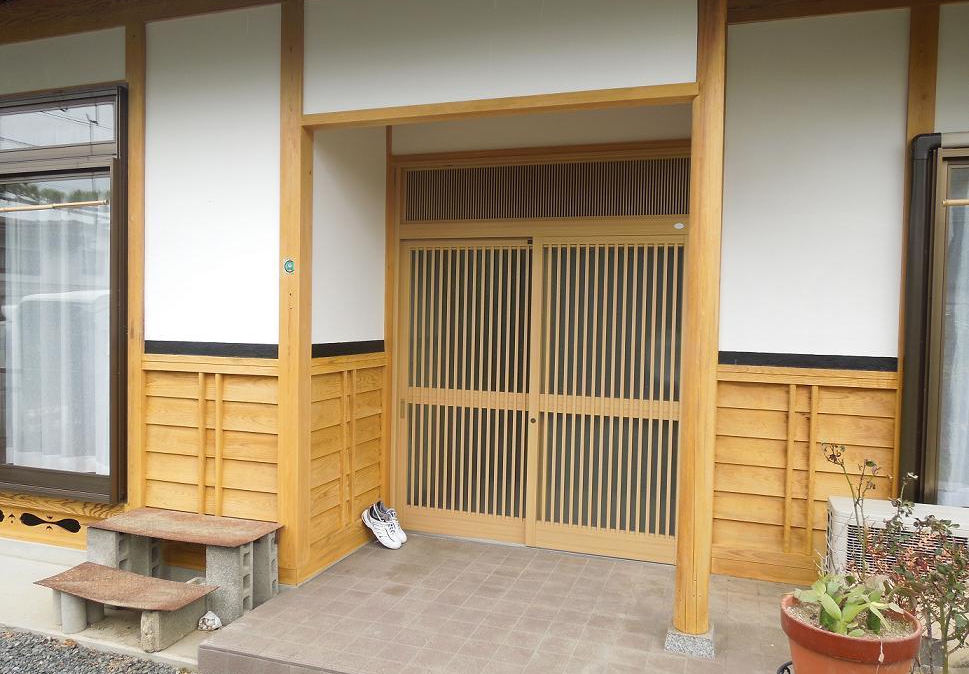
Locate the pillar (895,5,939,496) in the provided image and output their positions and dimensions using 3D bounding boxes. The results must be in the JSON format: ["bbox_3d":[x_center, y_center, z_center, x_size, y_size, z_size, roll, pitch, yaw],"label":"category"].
[{"bbox_3d":[2.158,-0.168,3.548,0.128,2.919,0.128,2,2,18],"label":"pillar"}]

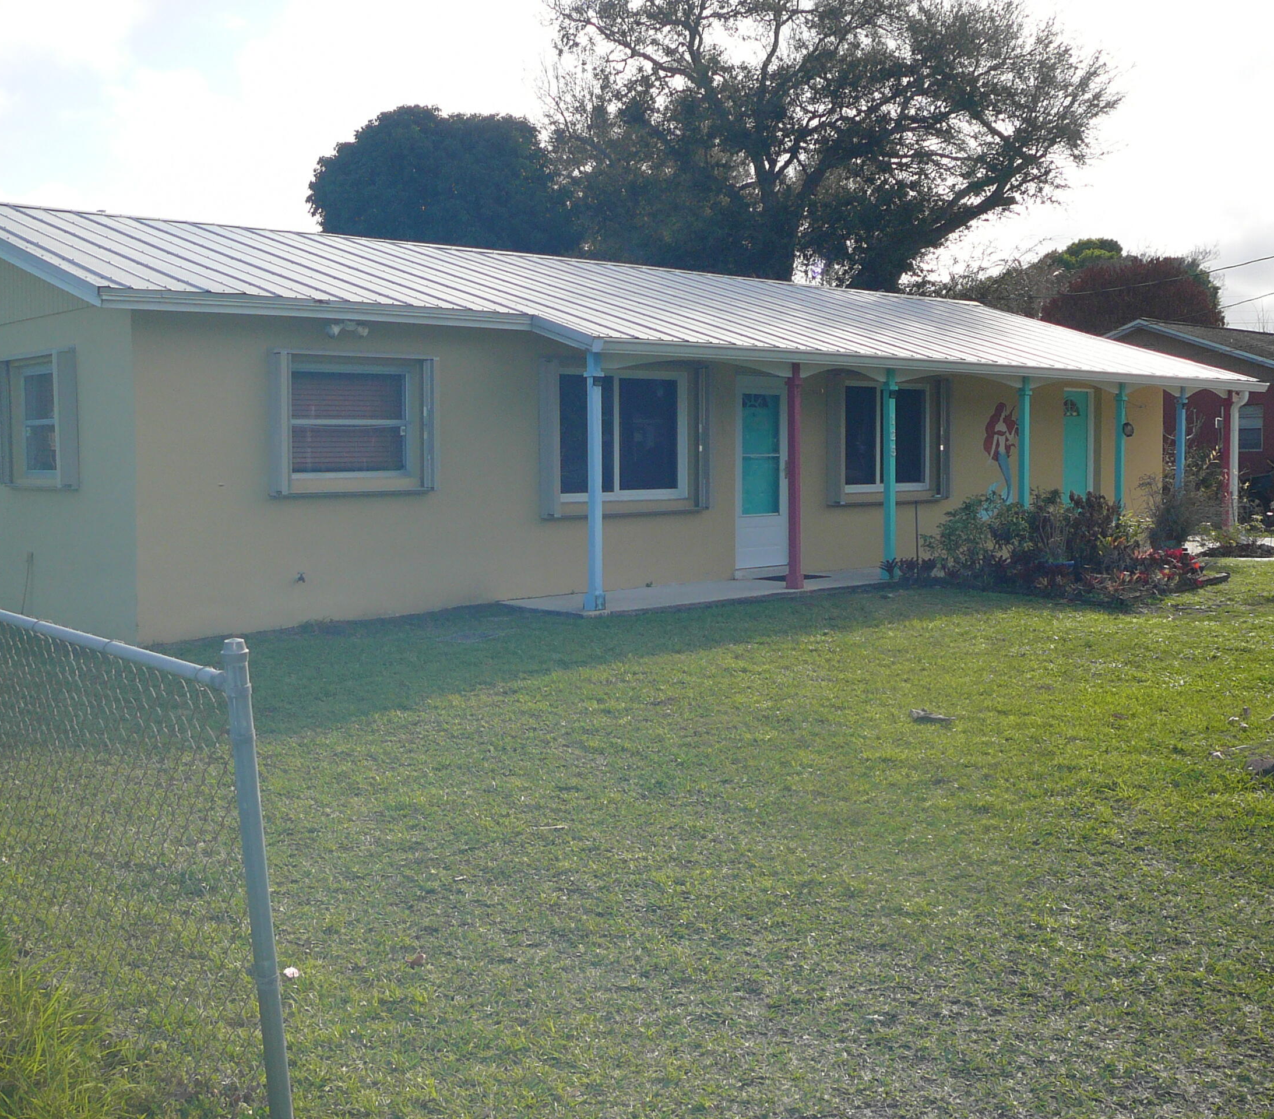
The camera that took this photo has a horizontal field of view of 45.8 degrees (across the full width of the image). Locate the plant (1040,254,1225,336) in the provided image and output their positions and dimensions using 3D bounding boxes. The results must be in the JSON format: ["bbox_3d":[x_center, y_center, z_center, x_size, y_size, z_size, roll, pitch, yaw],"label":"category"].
[{"bbox_3d":[13.865,-5.089,42.227,5.179,6.811,5.179,-1,4,0],"label":"plant"}]

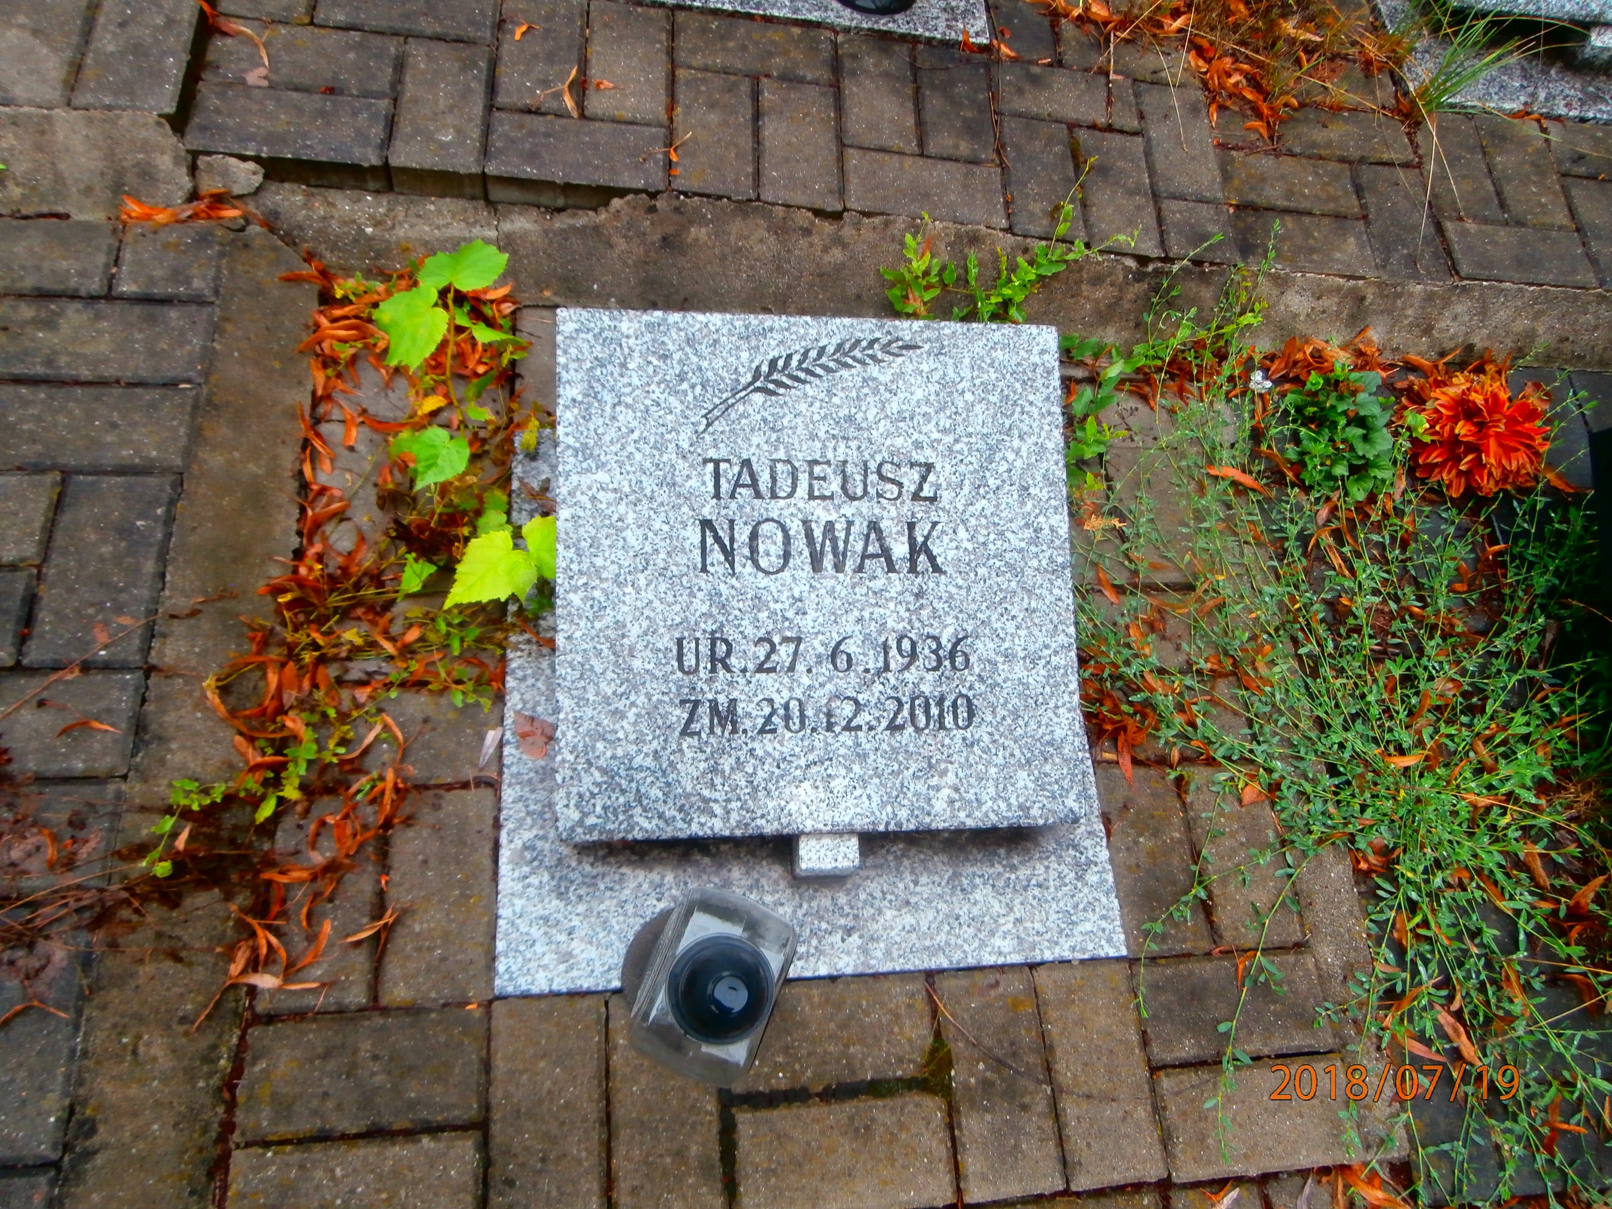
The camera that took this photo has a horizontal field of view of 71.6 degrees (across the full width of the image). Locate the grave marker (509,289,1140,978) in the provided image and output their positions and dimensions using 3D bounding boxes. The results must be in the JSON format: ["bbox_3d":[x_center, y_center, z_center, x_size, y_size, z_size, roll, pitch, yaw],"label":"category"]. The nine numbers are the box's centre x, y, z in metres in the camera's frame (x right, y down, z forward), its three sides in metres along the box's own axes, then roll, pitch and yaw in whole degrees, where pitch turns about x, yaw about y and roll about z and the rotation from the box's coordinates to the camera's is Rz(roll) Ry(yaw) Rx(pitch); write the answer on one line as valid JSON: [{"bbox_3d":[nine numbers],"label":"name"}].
[{"bbox_3d":[0.011,0.029,1.089,0.600,0.232,0.610,0,65,-10],"label":"grave marker"}]

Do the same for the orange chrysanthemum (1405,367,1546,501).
[{"bbox_3d":[0.866,-0.218,1.432,0.160,0.085,0.155,-1,65,-10],"label":"orange chrysanthemum"}]

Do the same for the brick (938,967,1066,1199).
[{"bbox_3d":[0.175,0.454,1.065,0.100,0.060,0.200,-1,65,-10],"label":"brick"}]

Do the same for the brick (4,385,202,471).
[{"bbox_3d":[-0.714,-0.161,1.119,0.200,0.060,0.100,-1,65,-10],"label":"brick"}]

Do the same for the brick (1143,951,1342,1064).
[{"bbox_3d":[0.430,0.418,1.157,0.198,0.060,0.098,0,66,-10],"label":"brick"}]

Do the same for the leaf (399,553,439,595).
[{"bbox_3d":[-0.396,-0.031,1.138,0.036,0.015,0.046,32,70,-3],"label":"leaf"}]

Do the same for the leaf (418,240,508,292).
[{"bbox_3d":[-0.365,-0.361,1.191,0.092,0.030,0.075,-1,65,-10],"label":"leaf"}]

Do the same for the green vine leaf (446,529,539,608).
[{"bbox_3d":[-0.311,-0.036,1.110,0.098,0.020,0.082,-43,87,-19],"label":"green vine leaf"}]

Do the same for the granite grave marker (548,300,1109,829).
[{"bbox_3d":[0.013,-0.034,1.096,0.500,0.045,0.500,0,82,-10],"label":"granite grave marker"}]

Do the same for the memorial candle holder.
[{"bbox_3d":[-0.083,0.328,0.957,0.110,0.180,0.132,25,65,2],"label":"memorial candle holder"}]

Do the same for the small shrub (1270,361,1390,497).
[{"bbox_3d":[0.659,-0.214,1.398,0.135,0.080,0.145,-1,65,-10],"label":"small shrub"}]

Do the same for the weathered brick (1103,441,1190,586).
[{"bbox_3d":[0.416,-0.098,1.392,0.095,0.060,0.195,0,66,-10],"label":"weathered brick"}]

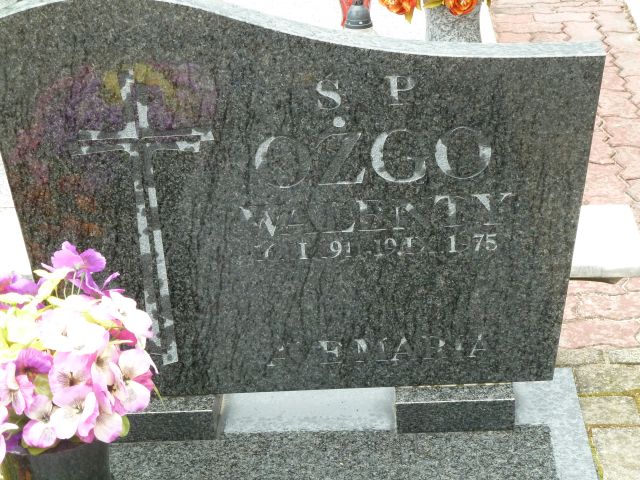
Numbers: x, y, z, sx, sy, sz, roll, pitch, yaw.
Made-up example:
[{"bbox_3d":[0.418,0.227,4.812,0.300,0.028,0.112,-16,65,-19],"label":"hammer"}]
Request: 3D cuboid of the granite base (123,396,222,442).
[{"bbox_3d":[-0.279,0.284,2.711,0.201,0.061,0.175,-2,26,3],"label":"granite base"}]

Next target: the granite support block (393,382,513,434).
[{"bbox_3d":[0.234,0.262,2.686,0.201,0.061,0.175,-2,26,3],"label":"granite support block"}]

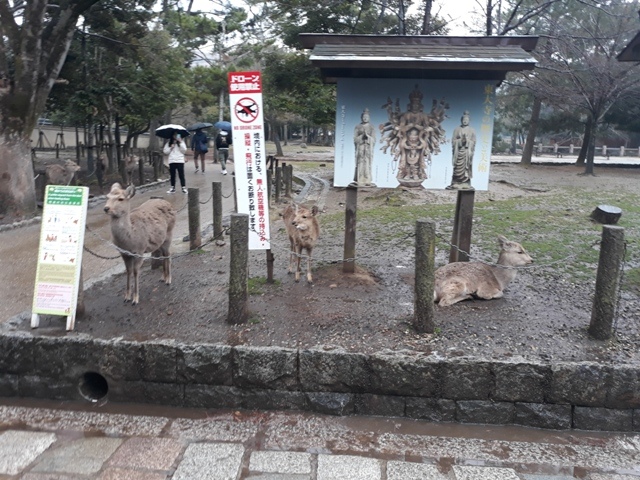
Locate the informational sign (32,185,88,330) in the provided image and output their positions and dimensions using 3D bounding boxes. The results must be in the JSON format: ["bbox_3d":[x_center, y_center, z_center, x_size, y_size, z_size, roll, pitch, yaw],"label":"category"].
[{"bbox_3d":[-2.008,0.121,3.860,0.323,1.068,0.372,2,12,5],"label":"informational sign"}]

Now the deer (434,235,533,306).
[{"bbox_3d":[1.423,0.236,4.372,0.840,0.530,0.360,-1,11,-14],"label":"deer"}]

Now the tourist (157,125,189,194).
[{"bbox_3d":[-3.728,-2.041,12.573,0.840,1.690,0.800,-2,11,-16],"label":"tourist"}]

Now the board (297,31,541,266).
[{"bbox_3d":[0.939,-0.820,5.196,2.352,2.473,0.931,2,12,3],"label":"board"}]

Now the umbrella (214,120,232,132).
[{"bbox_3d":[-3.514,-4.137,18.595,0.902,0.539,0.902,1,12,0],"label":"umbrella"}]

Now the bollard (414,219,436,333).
[{"bbox_3d":[0.736,0.262,3.490,0.140,0.790,0.140,1,11,13],"label":"bollard"}]

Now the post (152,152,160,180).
[{"bbox_3d":[-4.781,-2.112,14.509,0.145,0.780,0.145,-2,11,-18],"label":"post"}]

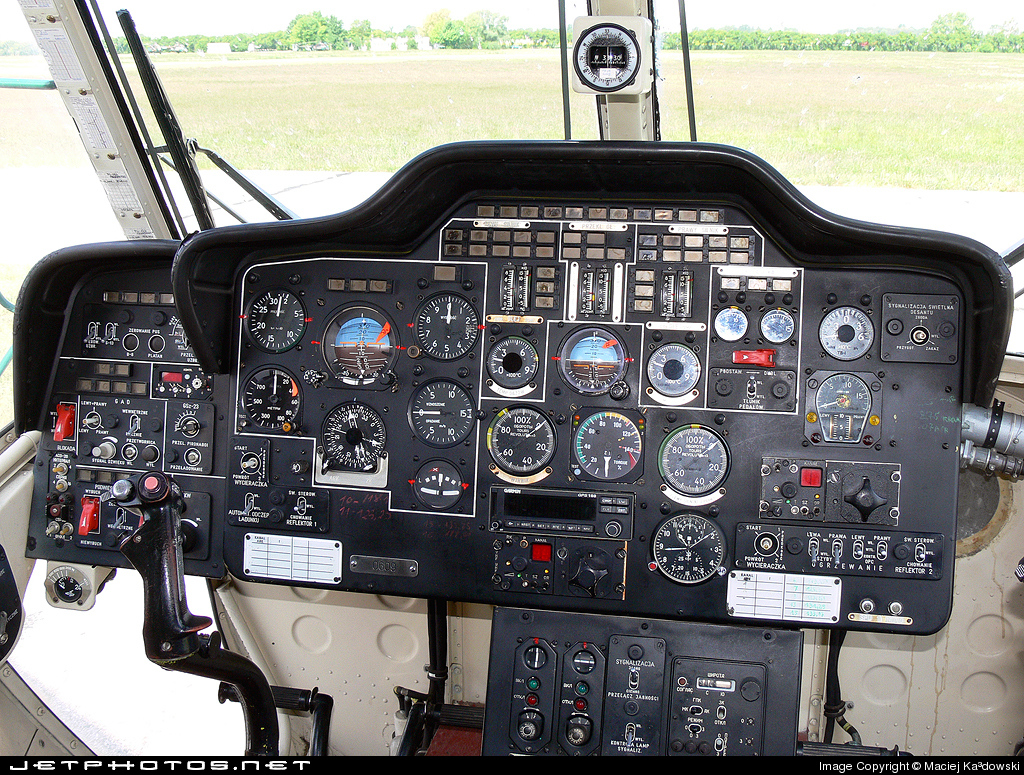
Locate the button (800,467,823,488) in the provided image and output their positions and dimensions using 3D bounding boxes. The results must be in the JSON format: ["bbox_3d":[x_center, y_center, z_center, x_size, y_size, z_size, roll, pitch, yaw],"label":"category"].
[{"bbox_3d":[0.318,0.096,1.102,0.022,0.021,0.010,3,-1,9],"label":"button"}]

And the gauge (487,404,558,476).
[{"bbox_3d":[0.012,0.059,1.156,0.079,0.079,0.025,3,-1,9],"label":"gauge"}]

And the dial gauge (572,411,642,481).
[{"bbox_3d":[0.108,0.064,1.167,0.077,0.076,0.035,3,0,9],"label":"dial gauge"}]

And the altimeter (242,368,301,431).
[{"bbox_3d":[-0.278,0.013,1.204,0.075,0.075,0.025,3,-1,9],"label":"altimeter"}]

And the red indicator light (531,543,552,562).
[{"bbox_3d":[0.033,0.183,1.147,0.023,0.021,0.012,3,-1,9],"label":"red indicator light"}]

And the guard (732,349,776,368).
[{"bbox_3d":[0.259,-0.031,1.111,0.045,0.019,0.022,3,-1,9],"label":"guard"}]

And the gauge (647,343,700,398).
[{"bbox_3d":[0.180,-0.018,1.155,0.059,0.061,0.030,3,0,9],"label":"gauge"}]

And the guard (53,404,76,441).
[{"bbox_3d":[-0.529,0.042,1.230,0.018,0.044,0.023,3,-1,12],"label":"guard"}]

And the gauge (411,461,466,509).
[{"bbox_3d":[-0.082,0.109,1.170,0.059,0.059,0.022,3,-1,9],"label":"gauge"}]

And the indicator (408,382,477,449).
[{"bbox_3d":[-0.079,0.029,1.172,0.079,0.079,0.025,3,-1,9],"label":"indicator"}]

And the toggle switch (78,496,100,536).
[{"bbox_3d":[-0.496,0.152,1.222,0.018,0.044,0.023,3,-1,12],"label":"toggle switch"}]

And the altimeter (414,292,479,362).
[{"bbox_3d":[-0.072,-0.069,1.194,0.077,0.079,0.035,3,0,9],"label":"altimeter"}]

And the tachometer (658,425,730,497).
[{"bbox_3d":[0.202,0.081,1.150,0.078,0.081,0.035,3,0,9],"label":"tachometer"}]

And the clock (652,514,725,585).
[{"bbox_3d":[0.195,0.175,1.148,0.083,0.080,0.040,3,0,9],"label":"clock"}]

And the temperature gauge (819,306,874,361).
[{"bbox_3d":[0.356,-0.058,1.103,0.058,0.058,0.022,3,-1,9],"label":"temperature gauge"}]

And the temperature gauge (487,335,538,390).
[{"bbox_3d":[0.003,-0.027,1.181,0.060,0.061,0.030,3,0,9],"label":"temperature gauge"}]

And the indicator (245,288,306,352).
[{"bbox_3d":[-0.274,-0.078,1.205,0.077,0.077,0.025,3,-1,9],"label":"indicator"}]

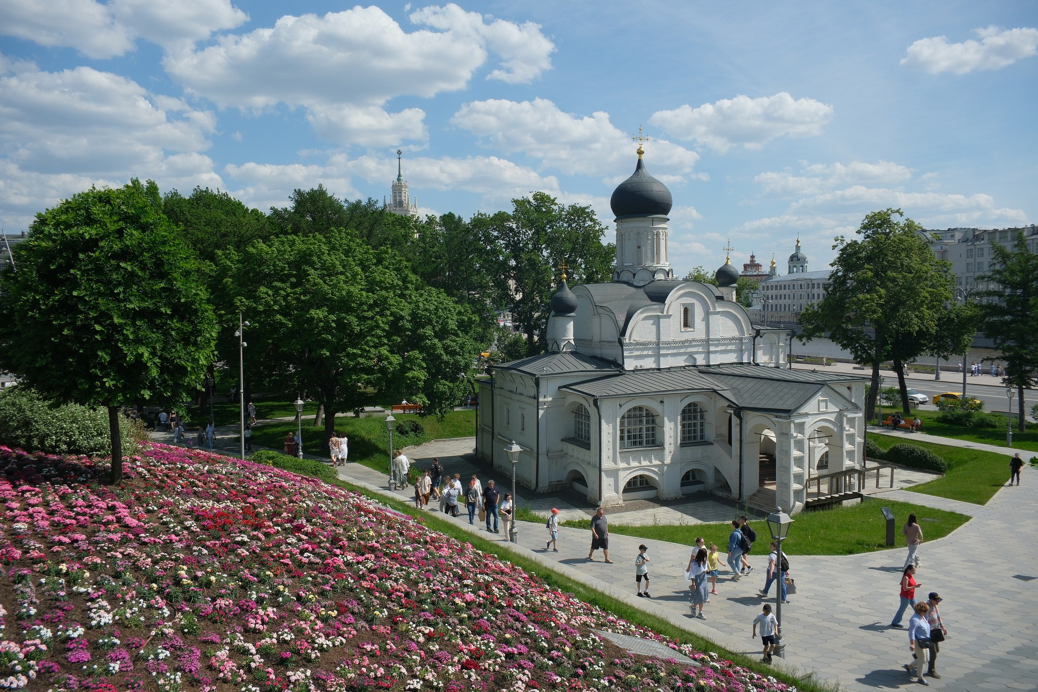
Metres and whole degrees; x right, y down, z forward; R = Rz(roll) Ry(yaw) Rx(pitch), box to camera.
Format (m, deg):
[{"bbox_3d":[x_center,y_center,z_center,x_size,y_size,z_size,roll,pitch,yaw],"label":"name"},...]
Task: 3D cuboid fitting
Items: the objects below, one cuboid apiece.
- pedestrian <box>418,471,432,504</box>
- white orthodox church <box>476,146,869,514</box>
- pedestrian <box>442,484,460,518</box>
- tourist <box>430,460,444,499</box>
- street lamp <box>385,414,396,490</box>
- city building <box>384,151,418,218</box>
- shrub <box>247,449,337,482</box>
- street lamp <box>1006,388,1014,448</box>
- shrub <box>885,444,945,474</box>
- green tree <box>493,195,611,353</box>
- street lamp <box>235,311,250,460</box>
[{"bbox_3d":[-3.766,5.699,31.384,0.480,1.440,0.400,-1,2,-25],"label":"pedestrian"},{"bbox_3d":[7.935,-2.466,40.199,17.300,18.000,20.500,-1,2,-23],"label":"white orthodox church"},{"bbox_3d":[-2.546,5.821,29.003,0.550,1.540,0.420,-2,2,-30],"label":"pedestrian"},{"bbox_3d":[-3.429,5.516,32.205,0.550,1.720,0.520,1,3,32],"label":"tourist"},{"bbox_3d":[-5.568,4.633,33.835,0.460,3.370,0.460,-1,2,-10],"label":"street lamp"},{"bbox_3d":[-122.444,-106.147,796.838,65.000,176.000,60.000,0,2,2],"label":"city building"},{"bbox_3d":[-11.218,5.697,38.233,6.600,0.750,1.500,2,3,40],"label":"shrub"},{"bbox_3d":[29.937,4.342,47.430,0.520,3.659,0.520,1,3,37],"label":"street lamp"},{"bbox_3d":[20.816,5.721,40.413,1.400,1.030,3.200,-1,2,-24],"label":"shrub"},{"bbox_3d":[3.594,-5.596,83.581,12.900,21.788,12.500,0,2,2],"label":"green tree"},{"bbox_3d":[-14.751,2.225,41.500,0.750,7.900,0.600,-1,2,-20],"label":"street lamp"}]

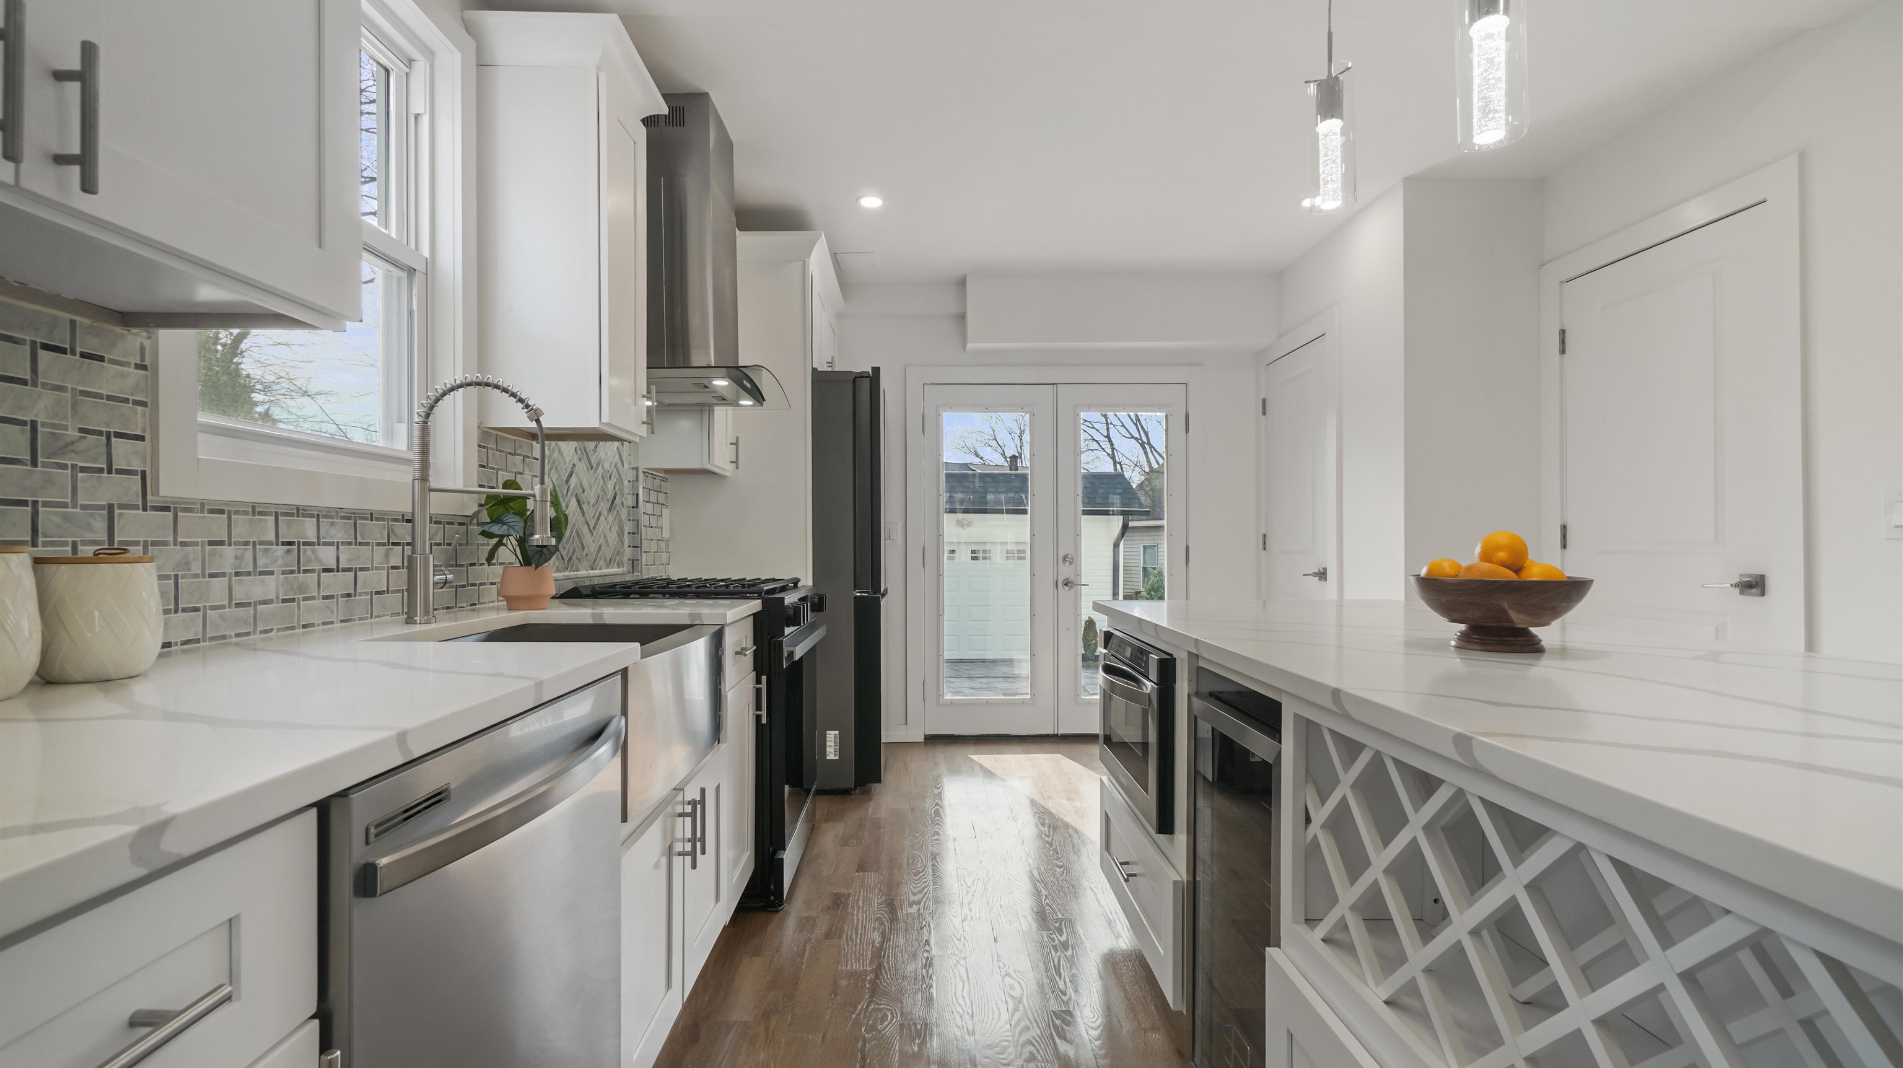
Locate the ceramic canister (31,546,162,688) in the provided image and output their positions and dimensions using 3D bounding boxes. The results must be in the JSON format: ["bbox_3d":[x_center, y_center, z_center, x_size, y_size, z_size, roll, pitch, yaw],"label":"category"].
[{"bbox_3d":[-1.143,0.108,1.063,0.120,0.170,0.120,0,0,-2],"label":"ceramic canister"}]

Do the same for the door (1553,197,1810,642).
[{"bbox_3d":[2.258,0.098,2.530,0.040,2.030,0.720,0,0,-2],"label":"door"}]

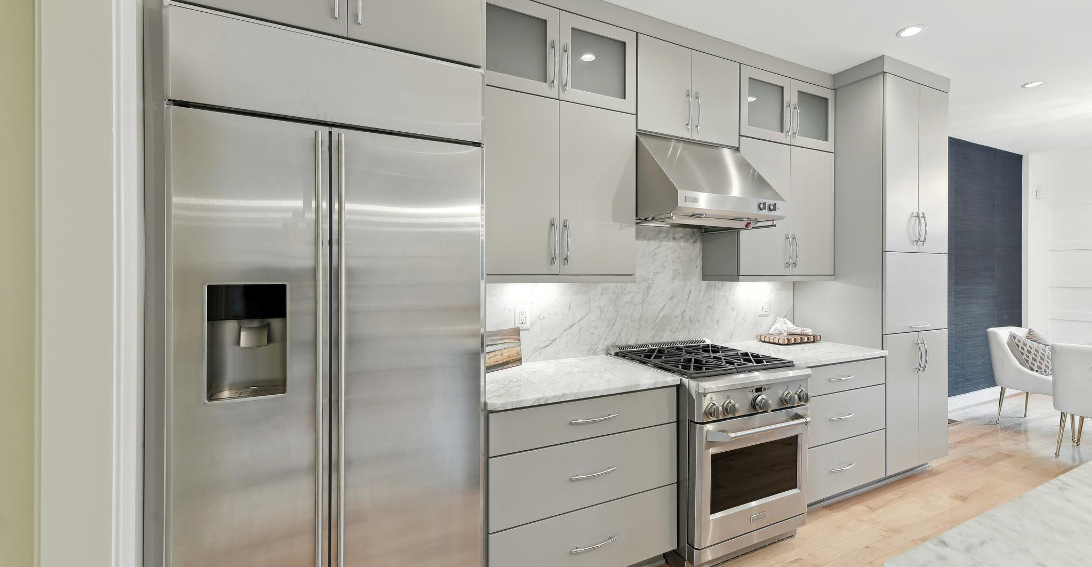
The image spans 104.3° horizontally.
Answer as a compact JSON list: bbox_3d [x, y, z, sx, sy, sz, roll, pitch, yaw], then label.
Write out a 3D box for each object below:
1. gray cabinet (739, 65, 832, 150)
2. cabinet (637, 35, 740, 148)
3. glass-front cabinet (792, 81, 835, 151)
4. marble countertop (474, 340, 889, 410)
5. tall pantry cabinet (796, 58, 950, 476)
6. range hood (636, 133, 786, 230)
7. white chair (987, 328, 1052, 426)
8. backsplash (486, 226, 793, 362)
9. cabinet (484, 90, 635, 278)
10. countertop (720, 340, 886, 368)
[{"bbox_3d":[1.516,-1.112,2.883,0.909,0.429,0.308,0,1,-25],"label":"gray cabinet"},{"bbox_3d":[0.757,-1.069,2.534,0.760,0.503,0.308,0,1,-25],"label":"cabinet"},{"bbox_3d":[1.724,-1.114,2.979,0.451,0.429,0.308,0,1,-25],"label":"glass-front cabinet"},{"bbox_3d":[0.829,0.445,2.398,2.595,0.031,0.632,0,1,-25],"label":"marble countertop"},{"bbox_3d":[2.356,-0.075,3.100,0.785,2.697,0.618,0,1,-25],"label":"tall pantry cabinet"},{"bbox_3d":[0.826,-0.565,2.396,0.761,0.469,0.596,0,1,-25],"label":"range hood"},{"bbox_3d":[4.511,0.859,3.842,0.613,0.879,0.613,0,1,-25],"label":"white chair"},{"bbox_3d":[0.708,0.029,2.677,2.559,0.782,0.026,0,1,-25],"label":"backsplash"},{"bbox_3d":[0.002,-0.452,2.190,0.906,0.867,0.308,0,1,-25],"label":"cabinet"},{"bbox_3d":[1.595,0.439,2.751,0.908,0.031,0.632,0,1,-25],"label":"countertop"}]

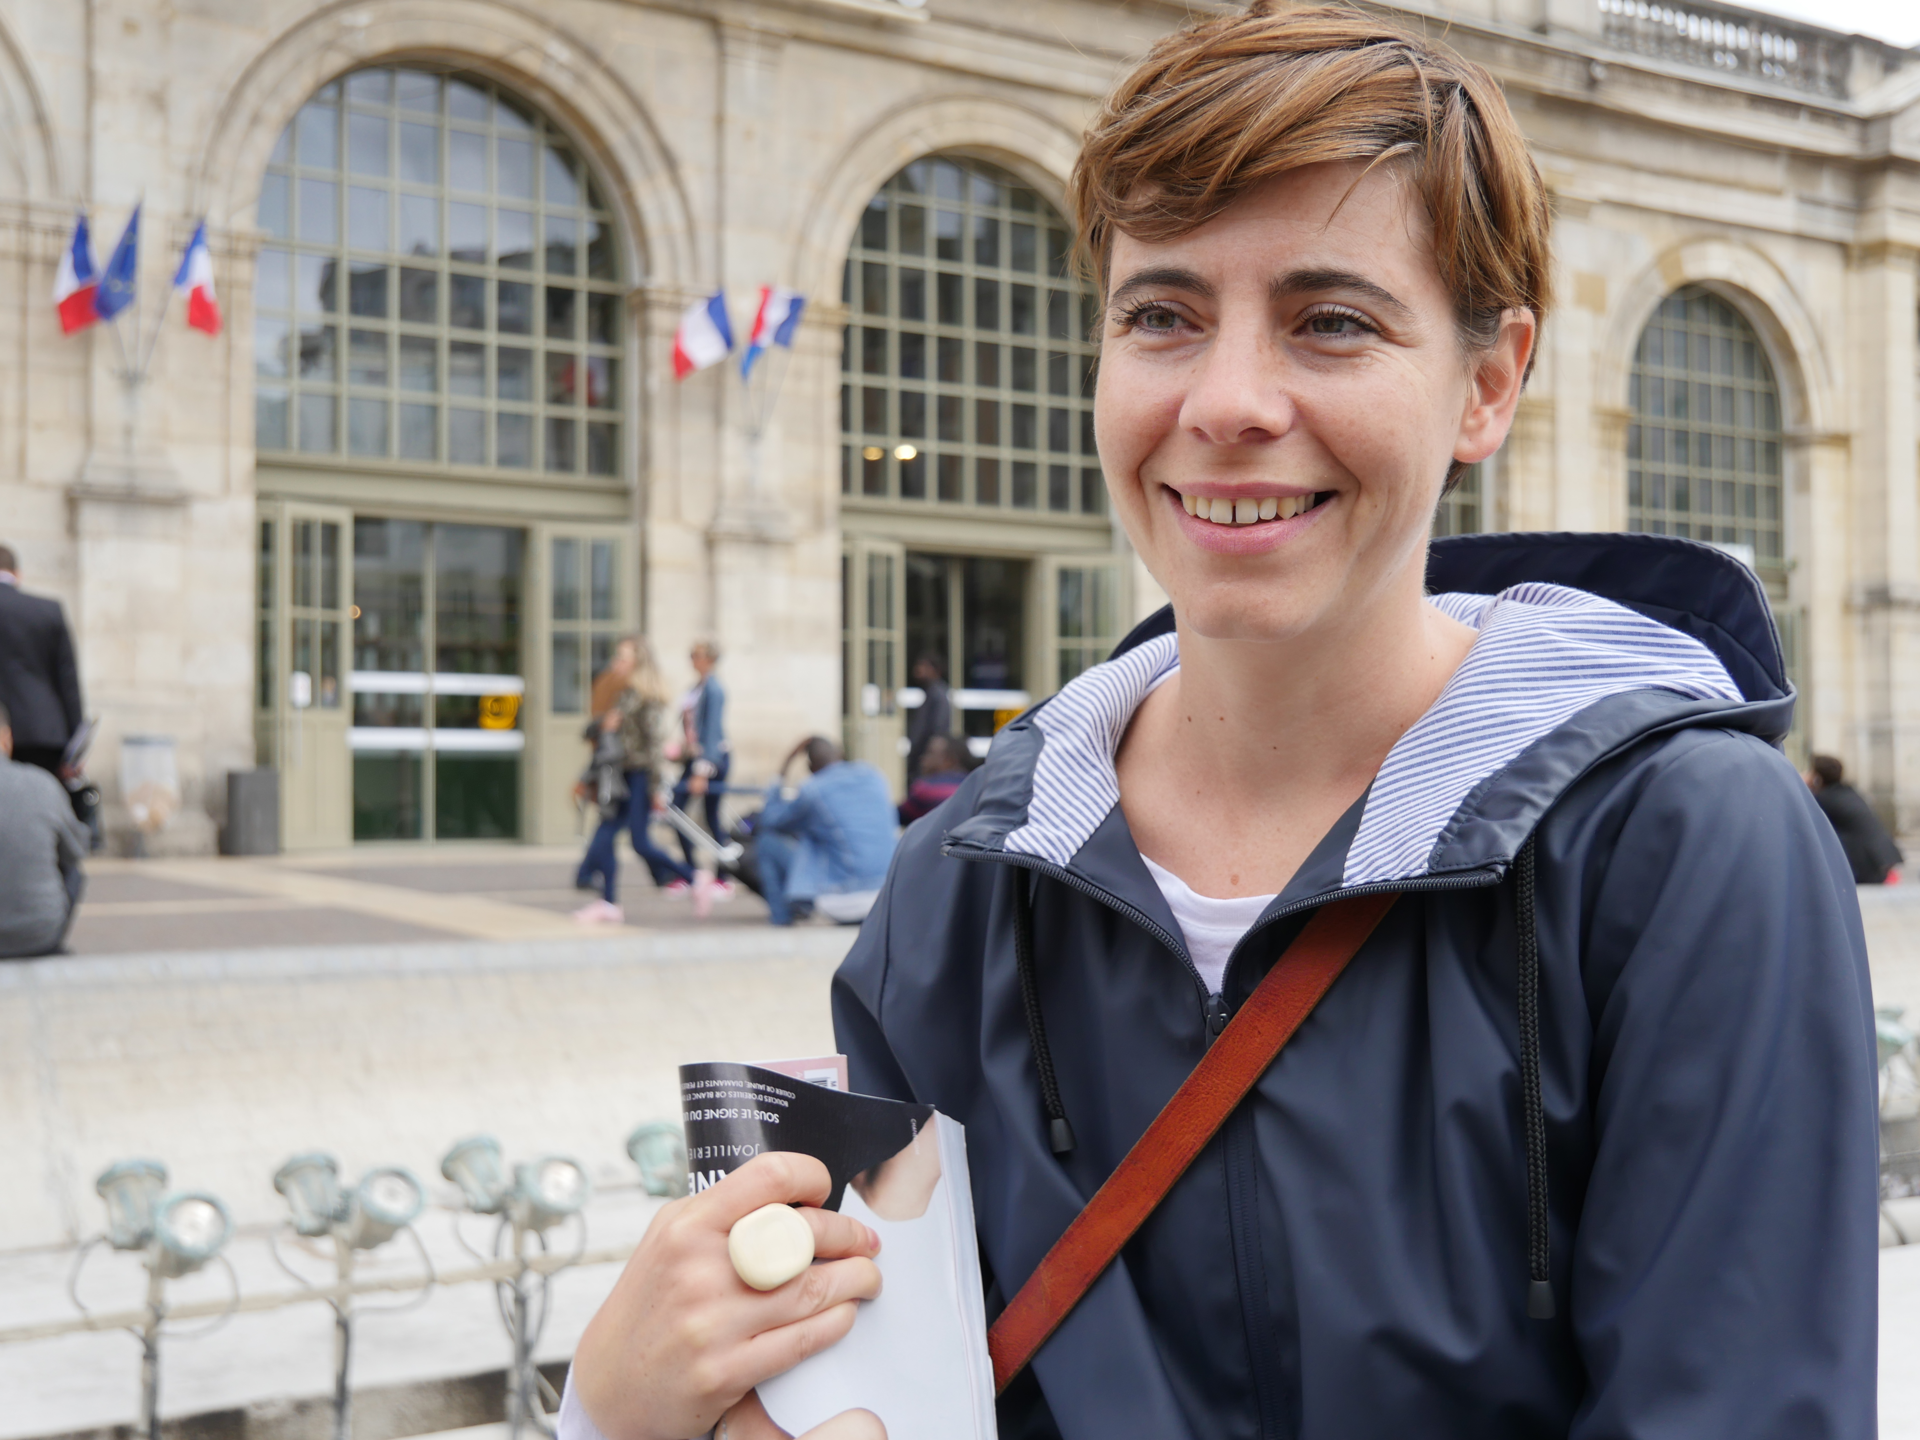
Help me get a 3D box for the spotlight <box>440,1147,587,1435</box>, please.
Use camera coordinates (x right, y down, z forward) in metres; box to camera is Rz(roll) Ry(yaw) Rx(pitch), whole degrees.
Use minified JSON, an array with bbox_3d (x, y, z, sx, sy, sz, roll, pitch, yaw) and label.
[{"bbox_3d":[-0.901,1.161,4.500,0.270,0.620,0.200,1,-2,-27],"label":"spotlight"}]

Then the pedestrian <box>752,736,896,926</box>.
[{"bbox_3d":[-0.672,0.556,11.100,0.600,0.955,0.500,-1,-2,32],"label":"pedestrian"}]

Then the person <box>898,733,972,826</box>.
[{"bbox_3d":[-0.083,0.562,11.700,0.620,0.974,0.520,-1,-2,25],"label":"person"}]

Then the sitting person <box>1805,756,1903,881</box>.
[{"bbox_3d":[5.064,0.629,12.600,0.520,0.884,0.680,1,-2,-41],"label":"sitting person"}]

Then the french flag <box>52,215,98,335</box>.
[{"bbox_3d":[-7.276,-3.681,18.302,0.420,1.020,0.270,1,-2,-33],"label":"french flag"}]

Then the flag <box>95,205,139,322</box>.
[{"bbox_3d":[-7.018,-3.803,18.471,0.370,0.970,0.250,1,-2,-33],"label":"flag"}]

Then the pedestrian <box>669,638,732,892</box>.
[{"bbox_3d":[-1.691,0.304,14.500,0.420,1.657,0.440,0,-1,-21],"label":"pedestrian"}]

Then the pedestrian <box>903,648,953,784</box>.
[{"bbox_3d":[-0.251,0.312,18.100,0.400,1.750,0.460,0,-1,-12],"label":"pedestrian"}]

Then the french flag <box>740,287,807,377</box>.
[{"bbox_3d":[-1.843,-3.812,21.812,0.560,0.900,0.270,1,-2,-33],"label":"french flag"}]

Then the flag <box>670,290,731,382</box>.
[{"bbox_3d":[-2.488,-3.703,21.393,0.530,0.860,0.250,1,-2,-33],"label":"flag"}]

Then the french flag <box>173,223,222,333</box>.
[{"bbox_3d":[-6.476,-3.747,18.820,0.380,0.970,0.250,1,-2,-33],"label":"french flag"}]

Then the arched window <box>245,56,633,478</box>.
[{"bbox_3d":[-4.941,-4.307,21.194,3.780,3.870,0.280,1,-2,-33],"label":"arched window"}]

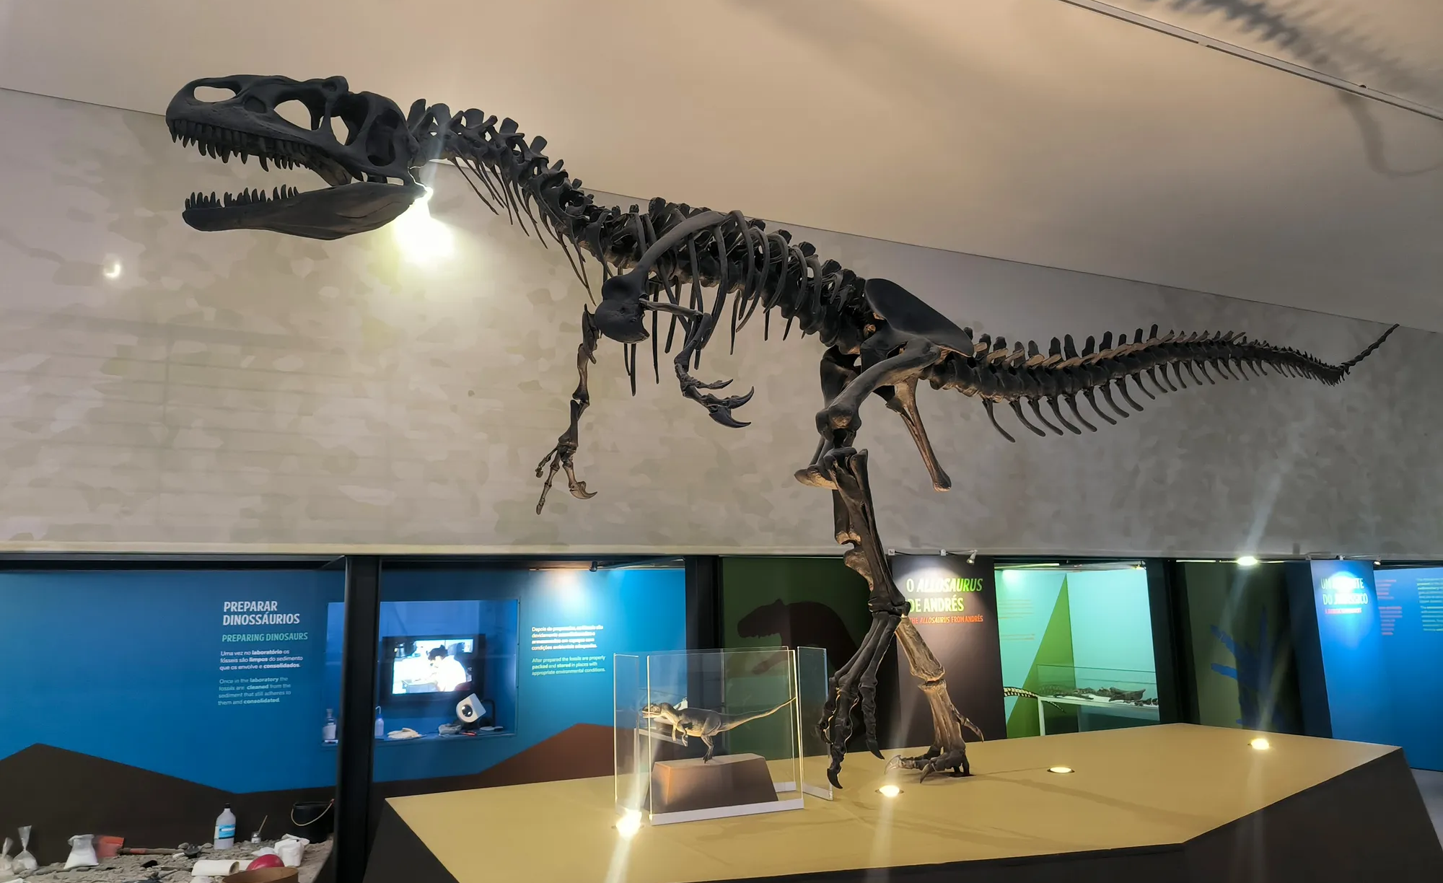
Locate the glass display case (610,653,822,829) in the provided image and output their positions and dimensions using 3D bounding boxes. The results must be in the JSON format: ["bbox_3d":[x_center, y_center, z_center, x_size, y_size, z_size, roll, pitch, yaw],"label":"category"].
[{"bbox_3d":[0.011,1.015,3.550,0.730,0.530,0.370,3,-10,-23],"label":"glass display case"}]

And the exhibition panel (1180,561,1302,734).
[{"bbox_3d":[4.294,1.885,8.082,1.500,1.800,0.120,5,-11,-32],"label":"exhibition panel"}]

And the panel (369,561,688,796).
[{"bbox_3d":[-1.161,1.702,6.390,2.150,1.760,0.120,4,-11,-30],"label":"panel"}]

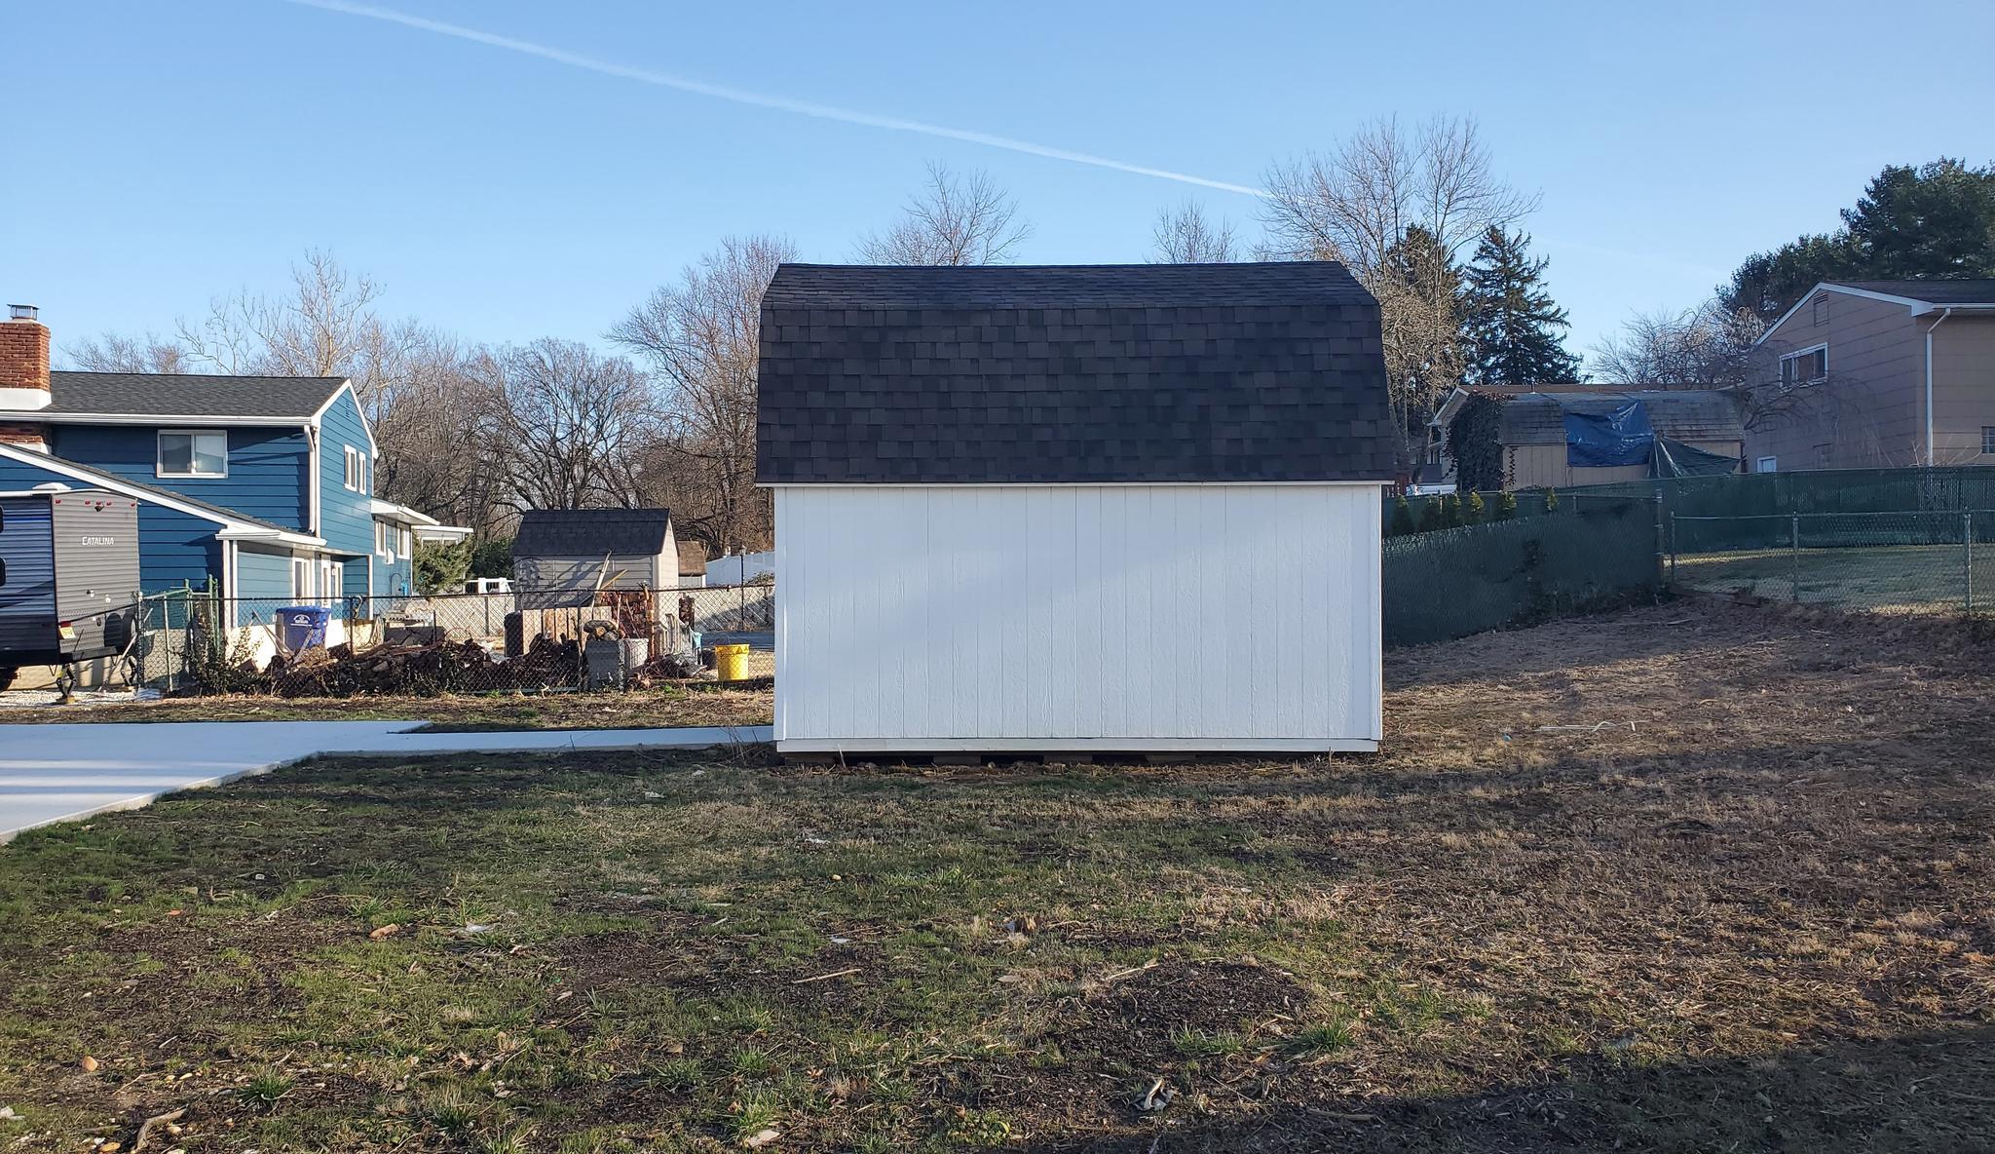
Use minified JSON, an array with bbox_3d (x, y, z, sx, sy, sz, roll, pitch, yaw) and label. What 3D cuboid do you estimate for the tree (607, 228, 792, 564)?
[{"bbox_3d":[-12.488,-7.122,66.037,9.200,16.030,9.000,0,0,0],"label":"tree"}]

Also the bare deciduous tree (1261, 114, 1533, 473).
[{"bbox_3d":[12.775,-7.802,48.041,8.800,14.000,8.400,0,0,0],"label":"bare deciduous tree"}]

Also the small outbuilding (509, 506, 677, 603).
[{"bbox_3d":[-7.686,0.078,29.047,2.780,2.770,2.500,0,0,-4],"label":"small outbuilding"}]

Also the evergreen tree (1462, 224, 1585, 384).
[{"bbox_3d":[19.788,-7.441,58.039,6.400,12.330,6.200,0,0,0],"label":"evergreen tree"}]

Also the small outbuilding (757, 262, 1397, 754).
[{"bbox_3d":[0.596,-0.722,13.829,5.130,4.320,3.650,0,0,-1],"label":"small outbuilding"}]

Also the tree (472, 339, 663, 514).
[{"bbox_3d":[-16.063,-3.793,56.020,7.400,10.300,7.200,0,0,0],"label":"tree"}]

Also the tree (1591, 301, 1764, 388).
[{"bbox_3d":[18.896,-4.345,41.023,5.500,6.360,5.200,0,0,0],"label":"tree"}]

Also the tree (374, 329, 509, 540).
[{"bbox_3d":[-23.576,-4.482,63.023,6.600,11.810,6.500,0,0,0],"label":"tree"}]

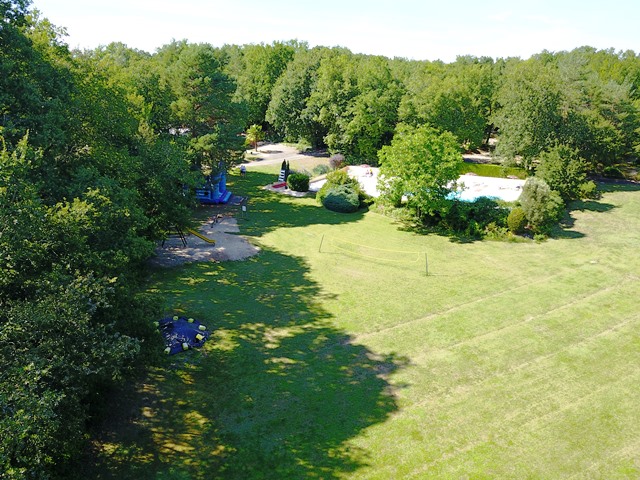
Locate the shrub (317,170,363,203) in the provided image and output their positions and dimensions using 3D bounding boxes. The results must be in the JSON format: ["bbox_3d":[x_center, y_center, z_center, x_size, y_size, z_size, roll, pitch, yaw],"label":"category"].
[{"bbox_3d":[2.241,-6.179,55.350,5.290,3.850,4.510,0,20,0],"label":"shrub"}]

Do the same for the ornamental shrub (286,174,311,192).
[{"bbox_3d":[-2.697,-7.221,60.323,3.010,2.360,2.920,0,20,0],"label":"ornamental shrub"}]

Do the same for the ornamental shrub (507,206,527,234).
[{"bbox_3d":[18.508,-1.835,45.300,1.680,2.660,1.630,0,20,0],"label":"ornamental shrub"}]

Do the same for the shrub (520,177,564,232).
[{"bbox_3d":[20.991,-3.368,45.658,3.840,5.290,3.720,0,20,0],"label":"shrub"}]

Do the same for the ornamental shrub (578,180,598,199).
[{"bbox_3d":[32.128,-6.047,57.541,2.050,2.080,1.990,0,20,0],"label":"ornamental shrub"}]

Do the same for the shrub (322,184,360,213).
[{"bbox_3d":[2.345,-4.549,52.482,4.140,2.780,4.020,0,20,0],"label":"shrub"}]

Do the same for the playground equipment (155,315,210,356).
[{"bbox_3d":[-8.550,5.441,28.712,3.900,0.500,4.100,0,20,0],"label":"playground equipment"}]

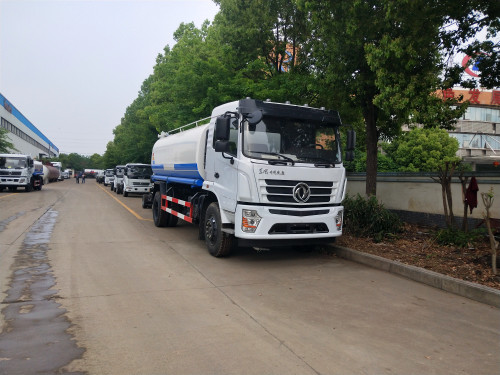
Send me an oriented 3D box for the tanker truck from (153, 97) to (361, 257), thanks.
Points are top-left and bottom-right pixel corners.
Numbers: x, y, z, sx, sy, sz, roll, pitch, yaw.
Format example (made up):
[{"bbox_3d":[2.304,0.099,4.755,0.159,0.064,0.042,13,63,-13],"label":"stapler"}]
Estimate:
[{"bbox_3d":[-0.755,-0.238,9.787,2.500,3.060,7.500,2,1,-26],"label":"tanker truck"}]

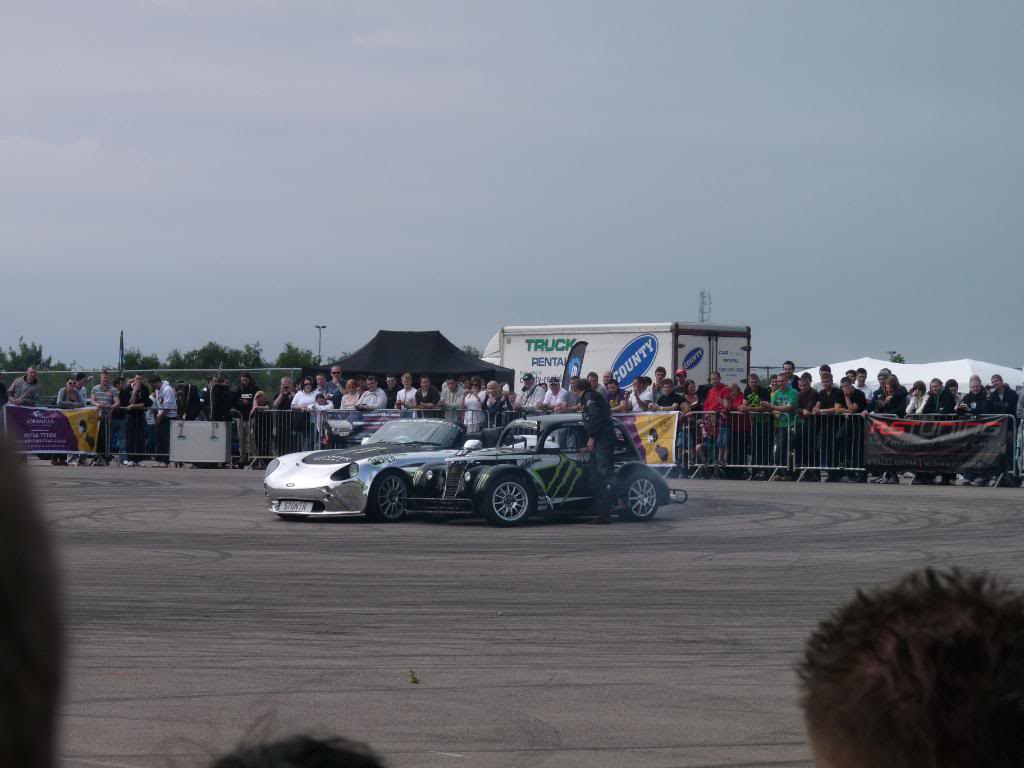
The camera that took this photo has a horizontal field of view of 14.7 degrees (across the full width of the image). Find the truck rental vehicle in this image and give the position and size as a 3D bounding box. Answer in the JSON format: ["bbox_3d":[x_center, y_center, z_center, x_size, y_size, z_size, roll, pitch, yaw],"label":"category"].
[{"bbox_3d":[2.090,0.270,95.900,2.500,3.370,7.900,0,0,-42],"label":"truck rental vehicle"}]

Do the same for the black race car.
[{"bbox_3d":[0.330,0.955,44.400,3.200,1.200,1.530,0,0,-41],"label":"black race car"}]

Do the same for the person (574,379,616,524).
[{"bbox_3d":[0.930,0.750,43.900,0.580,1.610,0.520,0,0,3],"label":"person"}]

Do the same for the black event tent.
[{"bbox_3d":[-2.400,0.300,93.000,4.500,3.100,3.000,0,0,7],"label":"black event tent"}]

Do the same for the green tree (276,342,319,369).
[{"bbox_3d":[-12.504,-0.200,230.000,2.550,4.400,2.500,0,0,0],"label":"green tree"}]

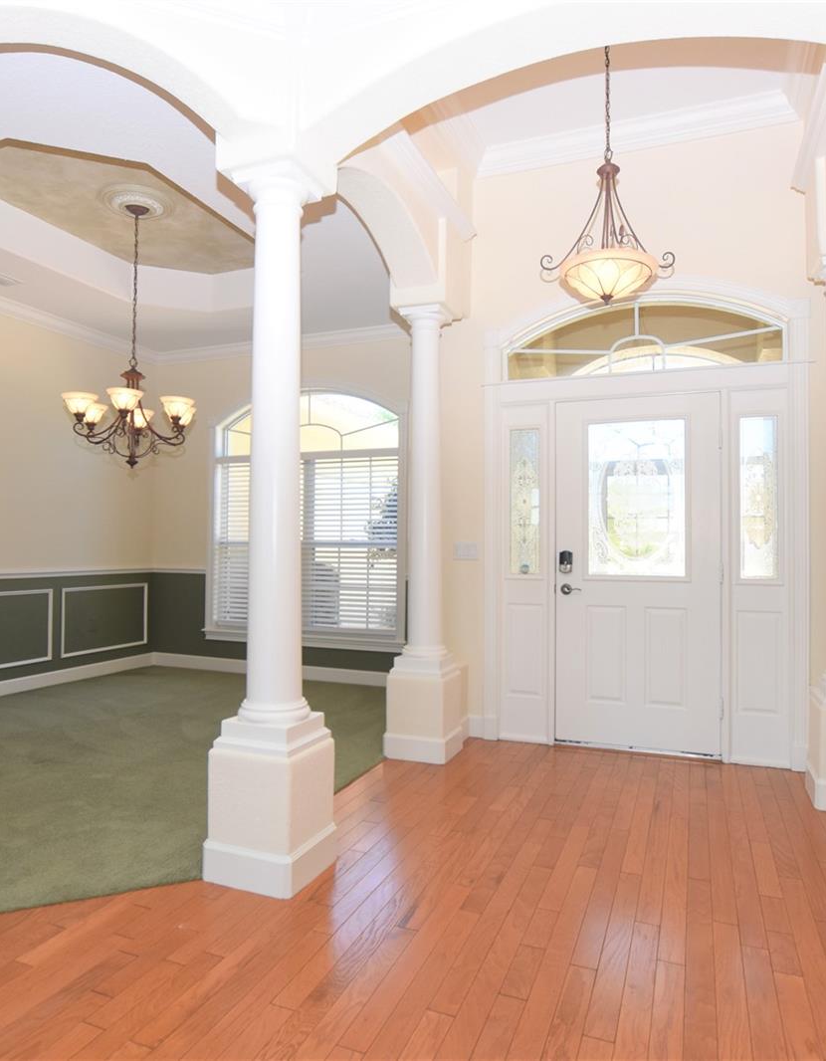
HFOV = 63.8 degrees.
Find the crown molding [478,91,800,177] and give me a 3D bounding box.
[{"bbox_3d":[1.248,-2.304,3.874,1.793,0.155,0.110,0,-1,21],"label":"crown molding"}]

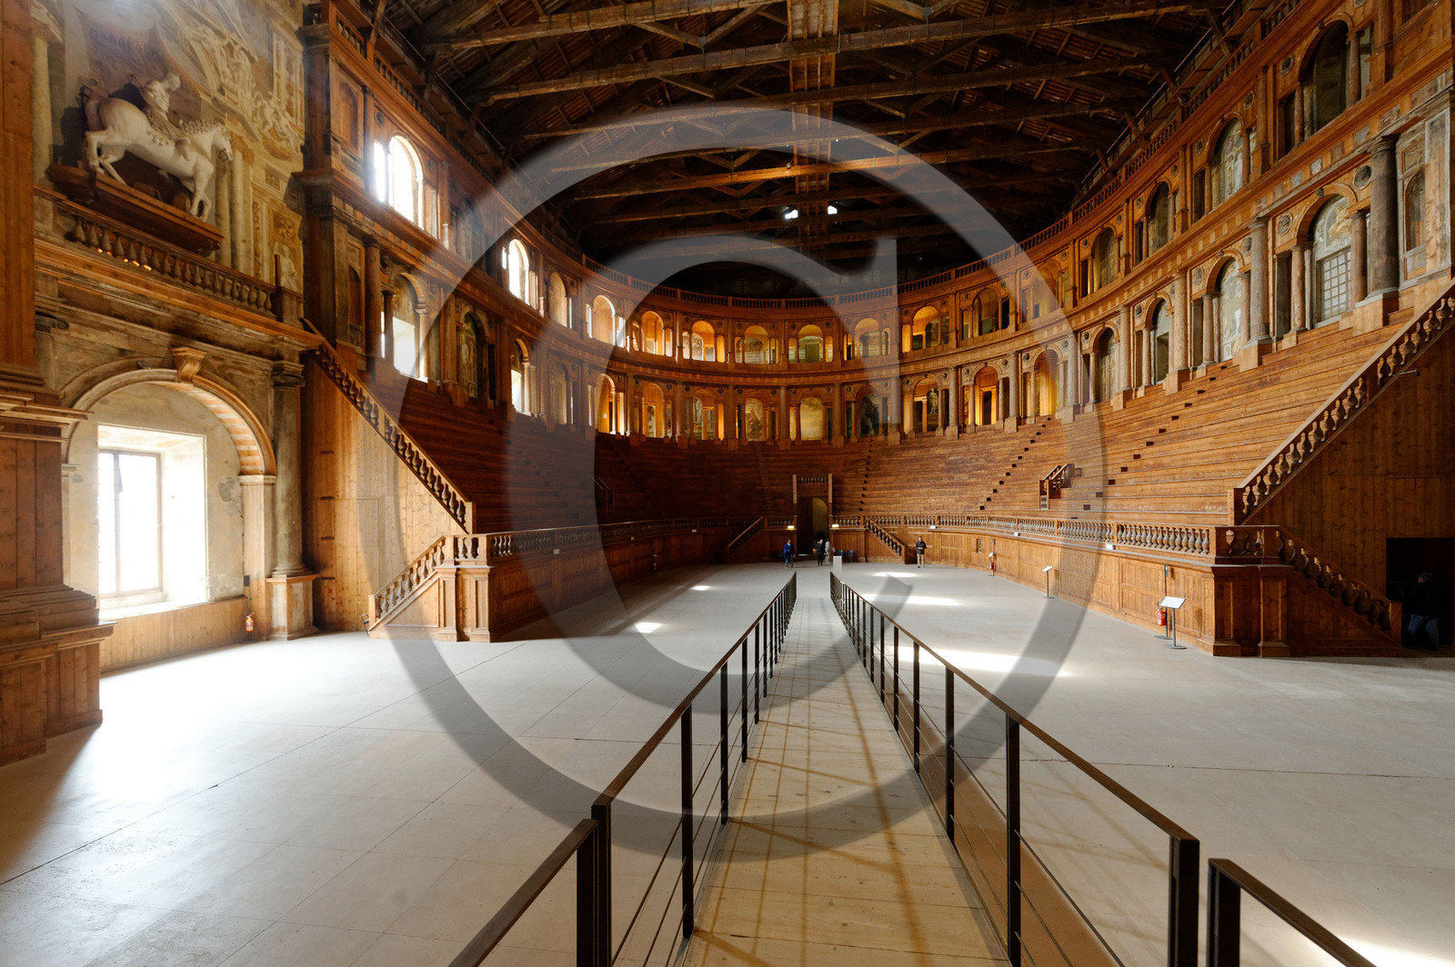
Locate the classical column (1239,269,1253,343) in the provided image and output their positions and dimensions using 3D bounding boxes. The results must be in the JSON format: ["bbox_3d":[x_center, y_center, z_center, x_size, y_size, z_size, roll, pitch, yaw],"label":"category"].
[{"bbox_3d":[17.294,-5.815,18.842,0.400,2.574,0.400,-1,-1,9],"label":"classical column"}]

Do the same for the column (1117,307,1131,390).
[{"bbox_3d":[18.199,-6.183,25.898,0.600,3.900,0.600,-1,-1,5],"label":"column"}]

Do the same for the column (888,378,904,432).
[{"bbox_3d":[12.380,-5.771,41.600,0.650,4.000,0.650,-2,-3,33],"label":"column"}]

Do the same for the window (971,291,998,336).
[{"bbox_3d":[16.260,-10.766,35.700,0.350,2.750,1.750,1,-2,-33],"label":"window"}]

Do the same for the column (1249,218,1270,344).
[{"bbox_3d":[17.040,-6.522,18.109,0.600,3.900,0.600,-1,-1,9],"label":"column"}]

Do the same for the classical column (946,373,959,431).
[{"bbox_3d":[14.784,-5.512,37.043,0.600,3.900,0.600,0,-1,-40],"label":"classical column"}]

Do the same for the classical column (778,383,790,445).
[{"bbox_3d":[4.253,-5.103,42.300,0.860,4.600,0.860,0,-2,10],"label":"classical column"}]

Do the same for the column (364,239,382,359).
[{"bbox_3d":[-11.904,-6.195,18.976,0.600,3.900,0.600,-1,-1,9],"label":"column"}]

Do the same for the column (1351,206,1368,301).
[{"bbox_3d":[16.719,-5.956,14.942,0.400,2.574,0.400,-1,-1,9],"label":"column"}]

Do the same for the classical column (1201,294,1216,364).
[{"bbox_3d":[18.045,-5.814,21.200,0.460,2.620,0.460,0,-2,10],"label":"classical column"}]

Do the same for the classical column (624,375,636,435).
[{"bbox_3d":[-6.589,-5.288,38.325,0.600,3.900,0.600,0,-2,-41],"label":"classical column"}]

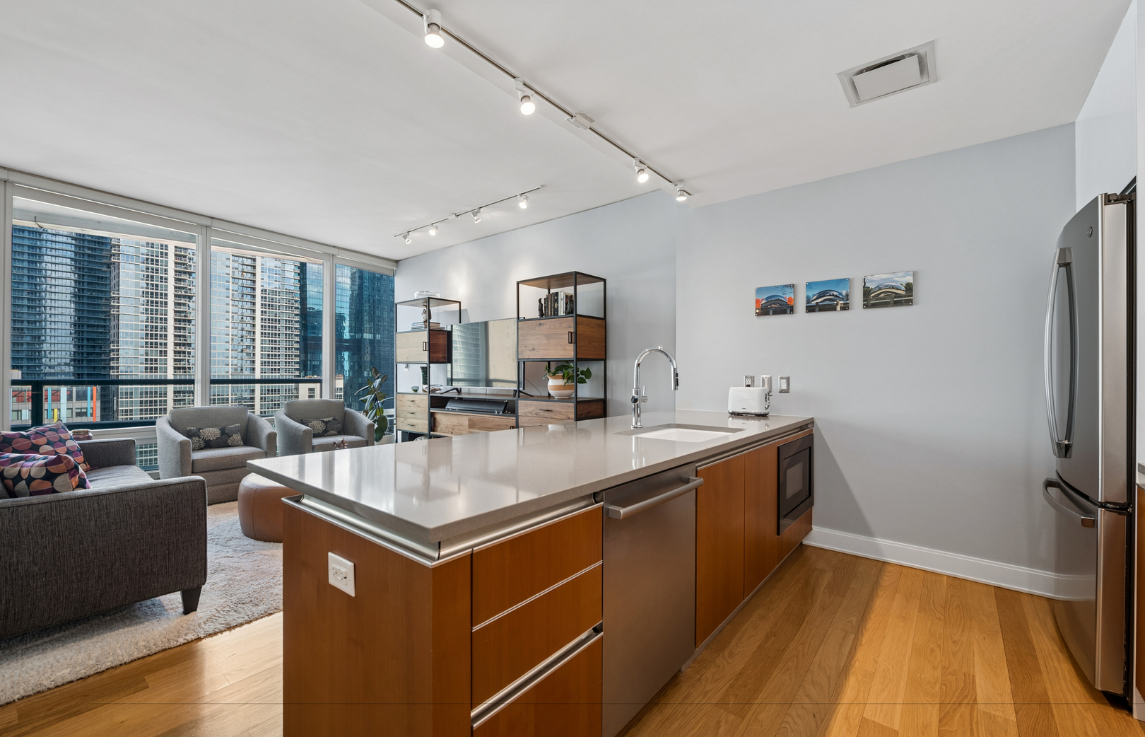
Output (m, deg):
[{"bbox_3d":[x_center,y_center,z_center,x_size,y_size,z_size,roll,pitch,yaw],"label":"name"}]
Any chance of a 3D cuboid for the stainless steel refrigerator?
[{"bbox_3d":[2.387,0.294,1.848,0.800,1.780,0.910,0,0,39],"label":"stainless steel refrigerator"}]

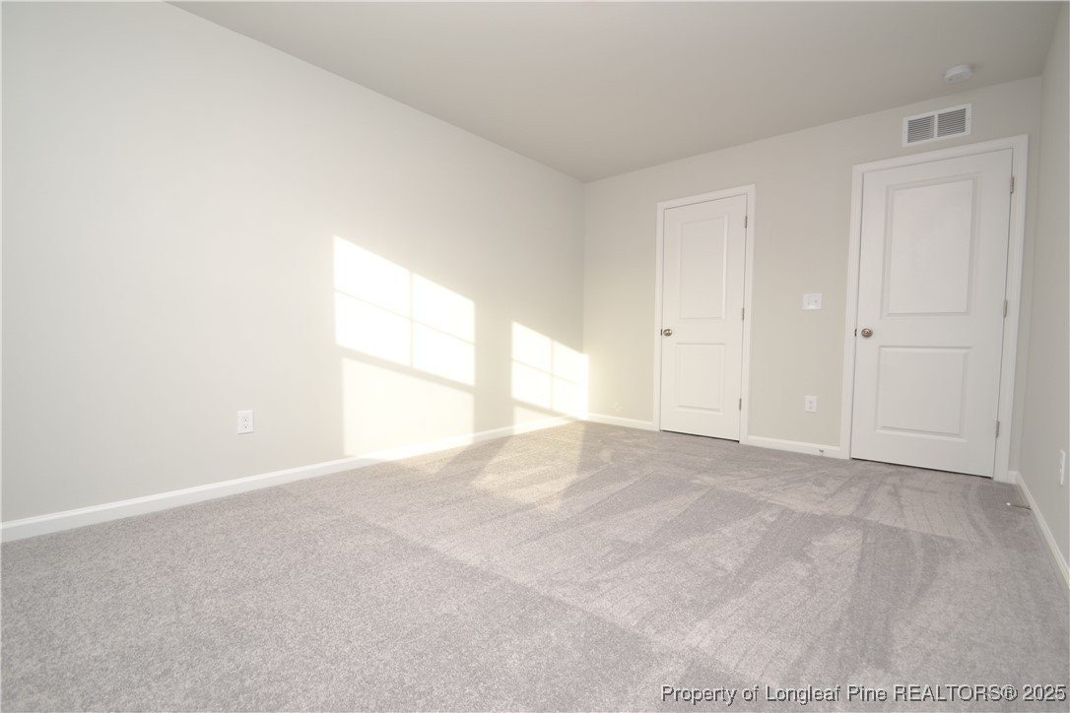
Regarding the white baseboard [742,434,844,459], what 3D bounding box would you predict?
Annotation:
[{"bbox_3d":[1.991,0.698,3.474,0.673,0.085,0.015,3,3,38],"label":"white baseboard"}]

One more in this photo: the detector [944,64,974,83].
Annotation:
[{"bbox_3d":[2.456,-1.635,2.583,0.120,0.042,0.120,3,3,38],"label":"detector"}]

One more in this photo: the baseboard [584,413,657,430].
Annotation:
[{"bbox_3d":[0.816,0.641,4.408,0.769,0.083,0.015,3,3,38],"label":"baseboard"}]

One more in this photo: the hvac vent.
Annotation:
[{"bbox_3d":[2.611,-1.502,2.902,0.338,0.196,0.016,3,3,38],"label":"hvac vent"}]

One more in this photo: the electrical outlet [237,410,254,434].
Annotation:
[{"bbox_3d":[-1.576,0.360,2.432,0.008,0.124,0.077,3,4,43],"label":"electrical outlet"}]

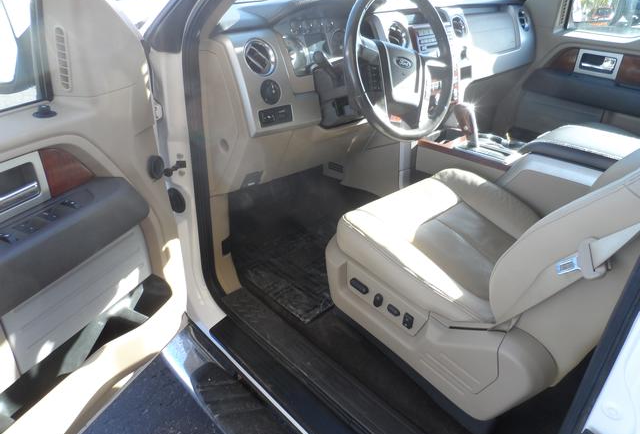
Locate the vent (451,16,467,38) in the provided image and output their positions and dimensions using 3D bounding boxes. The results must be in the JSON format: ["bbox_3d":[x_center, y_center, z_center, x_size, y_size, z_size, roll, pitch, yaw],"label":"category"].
[{"bbox_3d":[0.496,-0.683,1.592,0.085,0.080,0.030,-24,23,-36],"label":"vent"}]

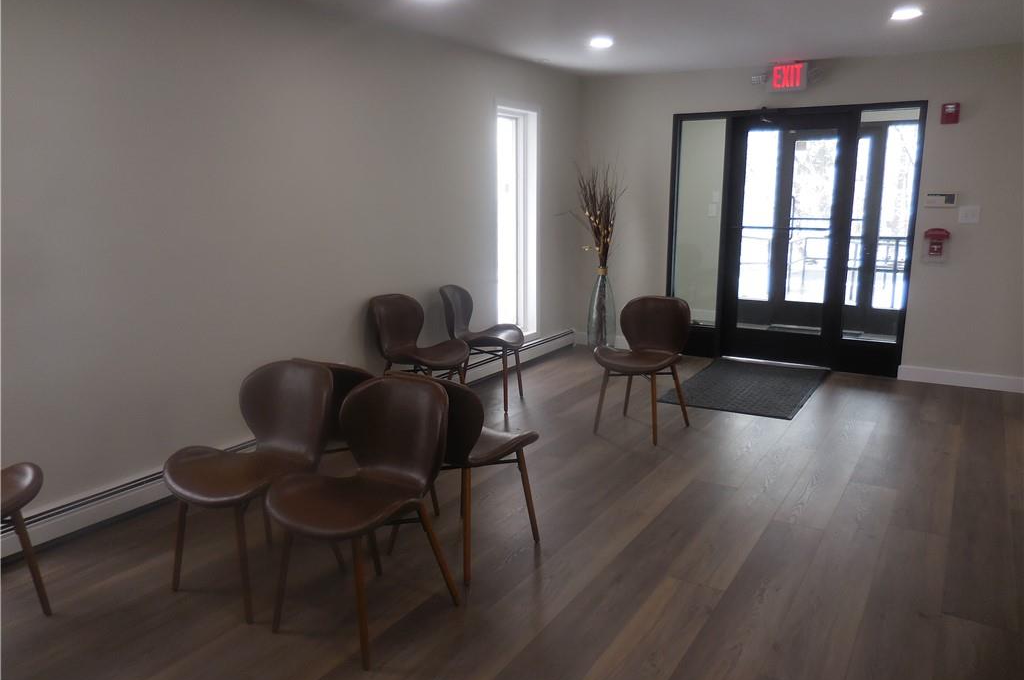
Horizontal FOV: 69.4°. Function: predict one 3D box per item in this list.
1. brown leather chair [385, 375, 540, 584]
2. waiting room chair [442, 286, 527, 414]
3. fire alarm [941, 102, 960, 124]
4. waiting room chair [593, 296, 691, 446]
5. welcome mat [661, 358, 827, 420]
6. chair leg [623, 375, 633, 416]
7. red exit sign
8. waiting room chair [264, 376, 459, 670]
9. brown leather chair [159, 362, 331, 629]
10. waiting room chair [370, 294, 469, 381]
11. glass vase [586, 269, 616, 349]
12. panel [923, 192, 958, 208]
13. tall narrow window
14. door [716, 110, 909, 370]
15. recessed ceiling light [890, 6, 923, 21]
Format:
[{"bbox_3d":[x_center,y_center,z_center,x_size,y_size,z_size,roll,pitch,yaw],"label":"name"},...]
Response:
[{"bbox_3d":[-0.194,0.474,3.027,0.520,0.810,0.575,9,14,36],"label":"brown leather chair"},{"bbox_3d":[-0.199,0.040,5.151,0.575,0.810,0.520,3,12,15],"label":"waiting room chair"},{"bbox_3d":[3.152,-1.625,5.314,0.110,0.140,0.060,7,14,32],"label":"fire alarm"},{"bbox_3d":[0.800,0.162,4.539,0.520,0.810,0.575,8,14,35],"label":"waiting room chair"},{"bbox_3d":[1.822,0.340,5.686,0.920,0.012,1.530,6,13,29],"label":"welcome mat"},{"bbox_3d":[0.764,0.312,4.805,0.032,0.420,0.032,20,31,31],"label":"chair leg"},{"bbox_3d":[2.188,-2.082,5.842,0.290,0.205,0.050,7,13,31],"label":"red exit sign"},{"bbox_3d":[-0.520,0.586,2.540,0.520,0.820,0.570,7,14,32],"label":"waiting room chair"},{"bbox_3d":[-0.980,0.535,2.785,0.520,0.820,0.570,7,14,31],"label":"brown leather chair"},{"bbox_3d":[-0.561,0.140,4.681,0.570,0.820,0.520,7,14,29],"label":"waiting room chair"},{"bbox_3d":[0.843,-0.281,6.866,0.262,0.750,0.262,0,12,0],"label":"glass vase"},{"bbox_3d":[3.174,-1.026,5.459,0.190,0.100,0.030,7,13,31],"label":"panel"},{"bbox_3d":[-0.007,-0.950,6.229,0.140,1.890,0.630,7,13,31],"label":"tall narrow window"},{"bbox_3d":[2.450,-0.792,6.035,1.460,2.085,0.100,7,14,32],"label":"door"},{"bbox_3d":[2.244,-1.861,4.199,0.170,0.035,0.170,7,13,31],"label":"recessed ceiling light"}]

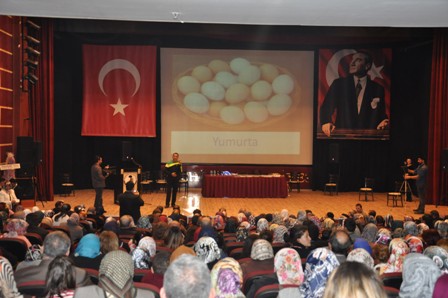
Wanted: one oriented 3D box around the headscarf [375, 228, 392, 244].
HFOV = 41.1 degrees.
[{"bbox_3d":[1.928,1.089,7.204,0.210,0.260,0.250,1,2,-6],"label":"headscarf"}]

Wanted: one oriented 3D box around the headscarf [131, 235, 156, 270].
[{"bbox_3d":[-0.757,0.966,5.601,0.230,0.290,0.250,1,0,0],"label":"headscarf"}]

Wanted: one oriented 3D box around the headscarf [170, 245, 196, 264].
[{"bbox_3d":[-0.328,0.911,4.804,0.210,0.270,0.250,1,2,0],"label":"headscarf"}]

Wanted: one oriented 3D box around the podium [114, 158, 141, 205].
[{"bbox_3d":[-3.056,1.098,19.000,0.750,1.400,0.580,0,2,-25],"label":"podium"}]

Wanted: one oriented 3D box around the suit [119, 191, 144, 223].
[{"bbox_3d":[-2.222,1.404,14.314,0.580,0.820,0.380,1,2,6],"label":"suit"}]

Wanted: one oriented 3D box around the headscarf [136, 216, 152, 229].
[{"bbox_3d":[-1.233,1.182,9.304,0.220,0.260,0.250,1,2,6],"label":"headscarf"}]

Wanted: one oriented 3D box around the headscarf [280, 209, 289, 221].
[{"bbox_3d":[1.464,1.592,14.400,0.210,0.290,0.240,1,2,-1],"label":"headscarf"}]

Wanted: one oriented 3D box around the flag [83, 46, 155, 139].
[{"bbox_3d":[-4.434,-2.450,25.300,3.136,3.857,0.060,1,0,0],"label":"flag"}]

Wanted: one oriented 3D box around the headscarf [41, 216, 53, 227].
[{"bbox_3d":[-2.849,1.224,9.604,0.210,0.260,0.250,1,2,6],"label":"headscarf"}]

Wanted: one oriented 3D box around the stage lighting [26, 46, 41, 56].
[{"bbox_3d":[-5.681,-2.908,17.800,0.320,0.320,0.420,3,-18,46],"label":"stage lighting"}]

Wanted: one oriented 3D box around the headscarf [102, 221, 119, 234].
[{"bbox_3d":[-1.585,1.148,8.404,0.220,0.270,0.250,1,2,3],"label":"headscarf"}]

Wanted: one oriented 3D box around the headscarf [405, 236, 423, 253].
[{"bbox_3d":[2.003,1.048,6.301,0.200,0.250,0.240,1,0,-11],"label":"headscarf"}]

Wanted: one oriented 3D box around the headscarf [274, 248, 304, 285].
[{"bbox_3d":[0.481,0.870,4.405,0.215,0.280,0.250,1,2,-1],"label":"headscarf"}]

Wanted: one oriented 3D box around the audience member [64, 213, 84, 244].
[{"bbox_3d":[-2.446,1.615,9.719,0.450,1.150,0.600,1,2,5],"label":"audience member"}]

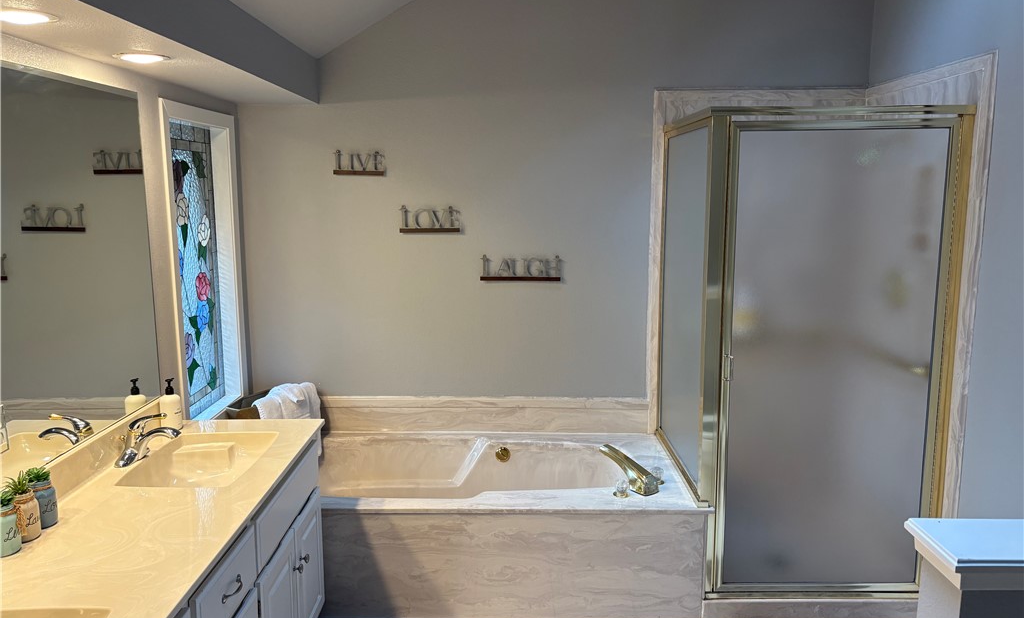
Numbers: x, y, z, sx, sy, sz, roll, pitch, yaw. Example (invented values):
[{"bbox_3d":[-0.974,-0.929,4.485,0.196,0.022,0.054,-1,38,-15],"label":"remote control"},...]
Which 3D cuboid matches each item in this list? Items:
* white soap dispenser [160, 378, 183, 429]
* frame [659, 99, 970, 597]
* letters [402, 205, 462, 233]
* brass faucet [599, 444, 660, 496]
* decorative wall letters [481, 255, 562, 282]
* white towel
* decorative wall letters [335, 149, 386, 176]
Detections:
[{"bbox_3d":[-1.174,0.326,2.656,0.071,0.173,0.071,0,9,1],"label":"white soap dispenser"},{"bbox_3d":[1.113,0.143,3.116,0.890,1.786,0.833,0,9,1],"label":"frame"},{"bbox_3d":[-0.364,-0.400,3.450,0.269,0.124,0.030,0,9,1],"label":"letters"},{"bbox_3d":[0.440,0.618,2.982,0.072,0.128,0.273,-8,11,-39],"label":"brass faucet"},{"bbox_3d":[0.042,-0.182,3.480,0.365,0.118,0.030,0,9,1],"label":"decorative wall letters"},{"bbox_3d":[-0.914,0.448,3.144,0.250,0.270,0.240,0,9,1],"label":"white towel"},{"bbox_3d":[-0.677,-0.649,3.413,0.227,0.113,0.030,0,9,1],"label":"decorative wall letters"}]

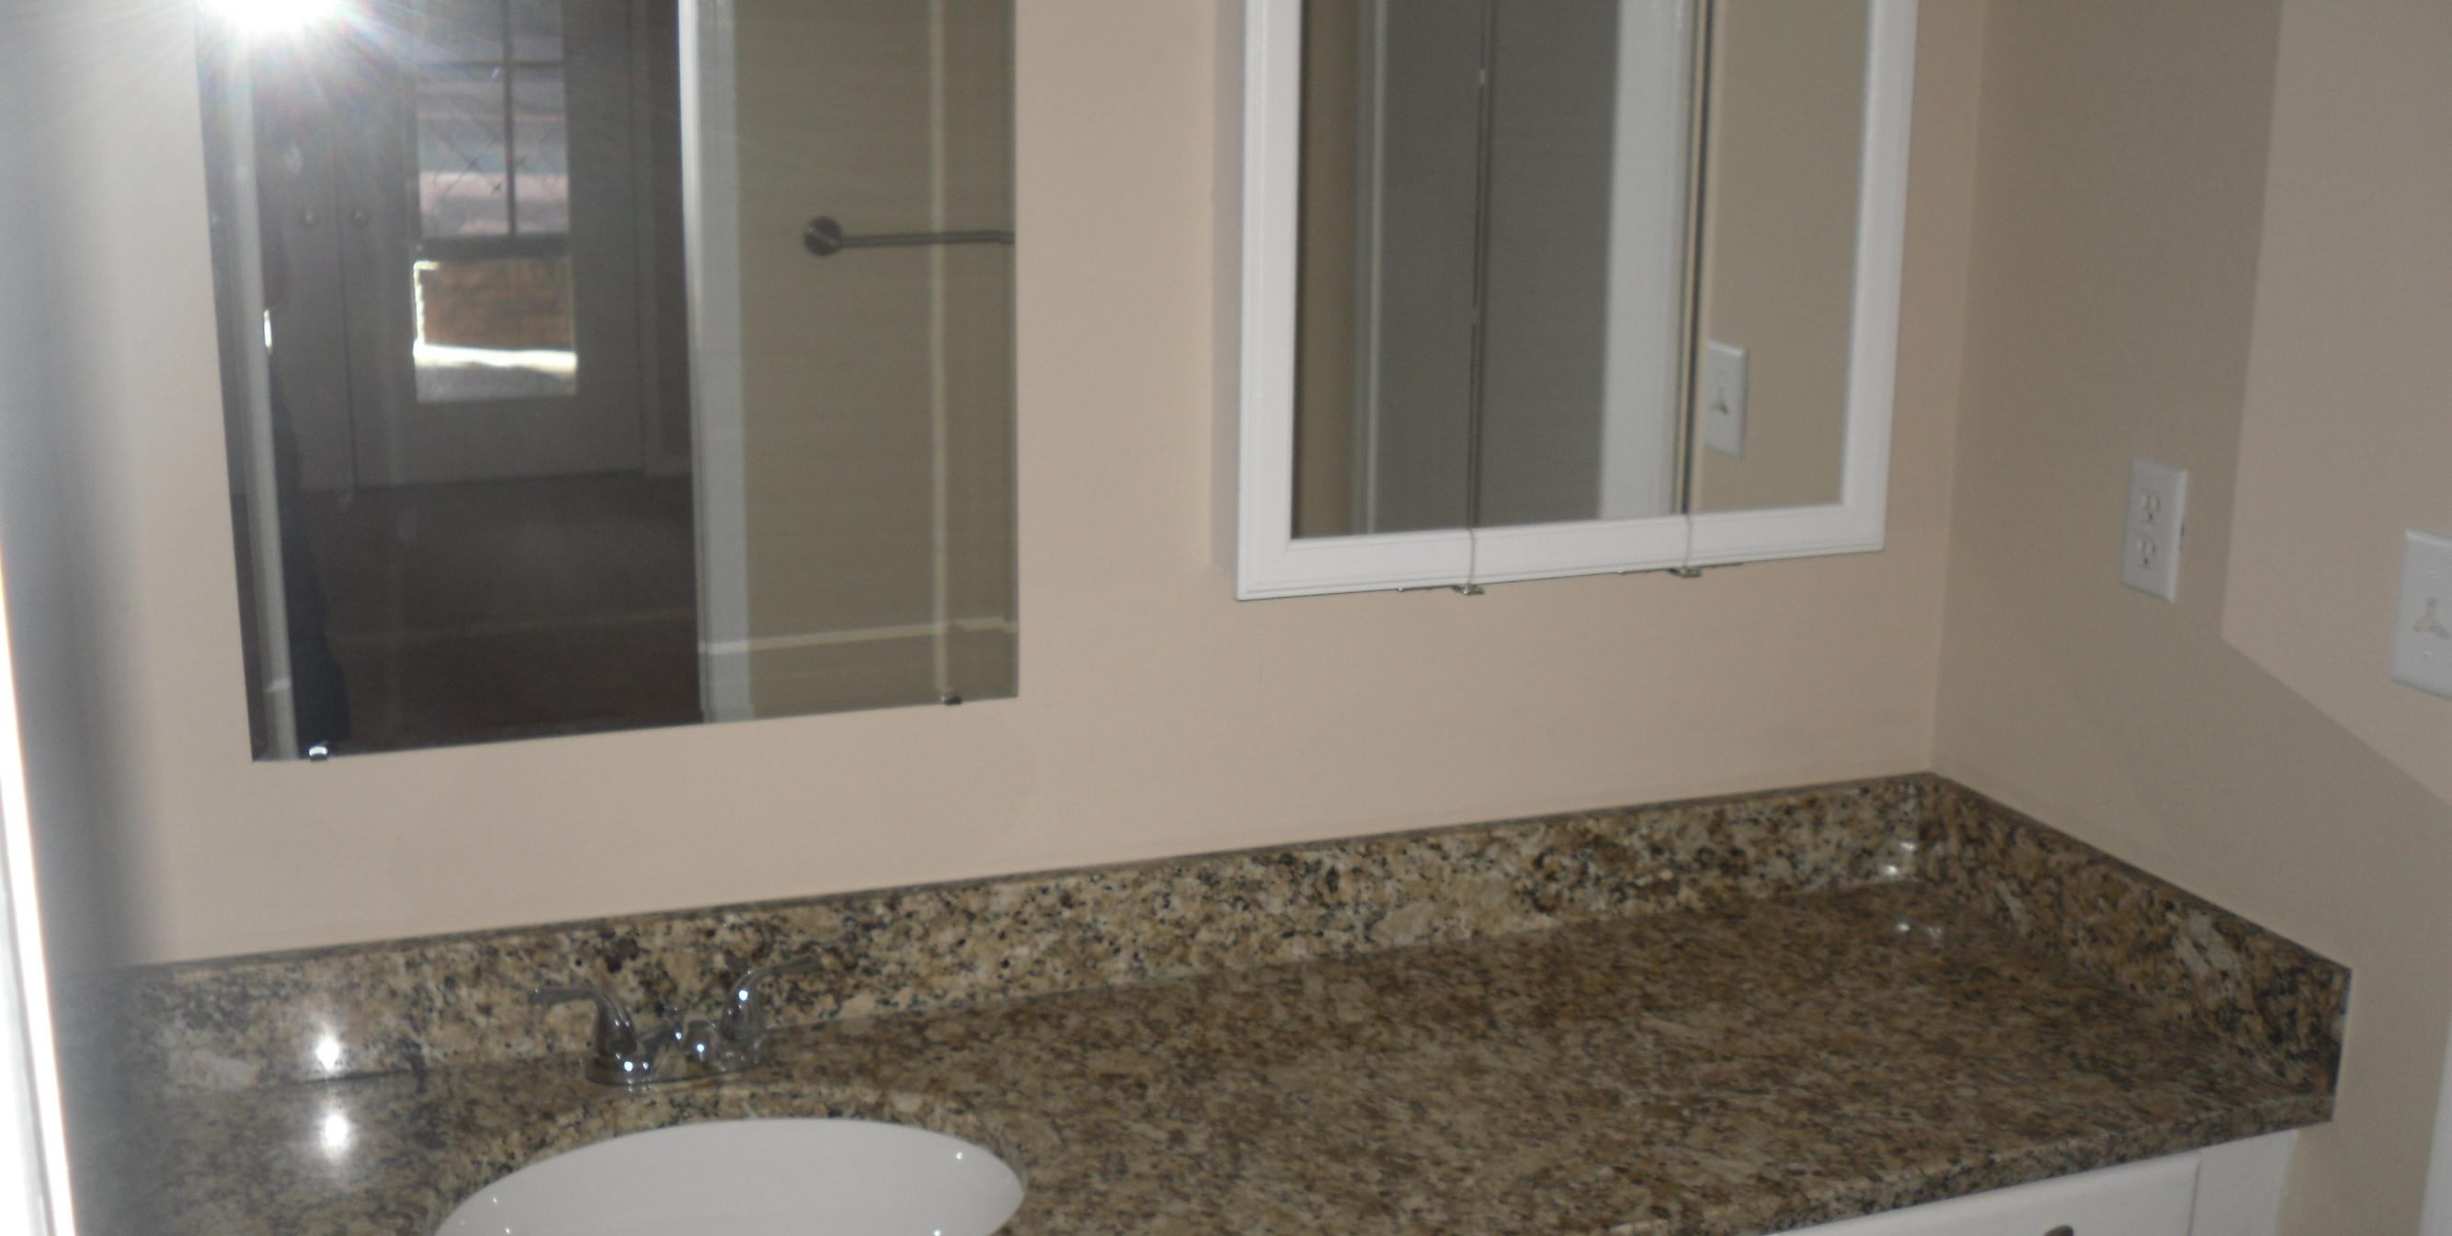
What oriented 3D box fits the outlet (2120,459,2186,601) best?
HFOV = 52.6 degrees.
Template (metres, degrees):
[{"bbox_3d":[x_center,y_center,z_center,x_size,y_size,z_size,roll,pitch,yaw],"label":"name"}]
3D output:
[{"bbox_3d":[0.785,-0.074,2.106,0.009,0.114,0.070,-4,14,-19],"label":"outlet"}]

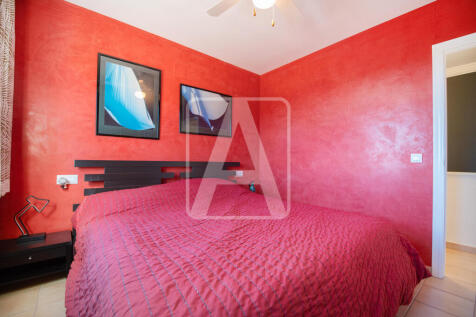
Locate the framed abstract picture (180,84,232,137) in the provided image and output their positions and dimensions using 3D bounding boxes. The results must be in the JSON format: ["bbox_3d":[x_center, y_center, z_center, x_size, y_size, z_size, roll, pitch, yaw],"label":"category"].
[{"bbox_3d":[-0.419,-0.638,2.782,0.823,0.625,0.025,0,0,-40],"label":"framed abstract picture"}]

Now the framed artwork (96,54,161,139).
[{"bbox_3d":[-1.157,-0.631,2.162,0.610,0.815,0.030,0,0,-39],"label":"framed artwork"}]

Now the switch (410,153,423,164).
[{"bbox_3d":[1.656,0.001,1.839,0.012,0.084,0.082,0,0,-39],"label":"switch"}]

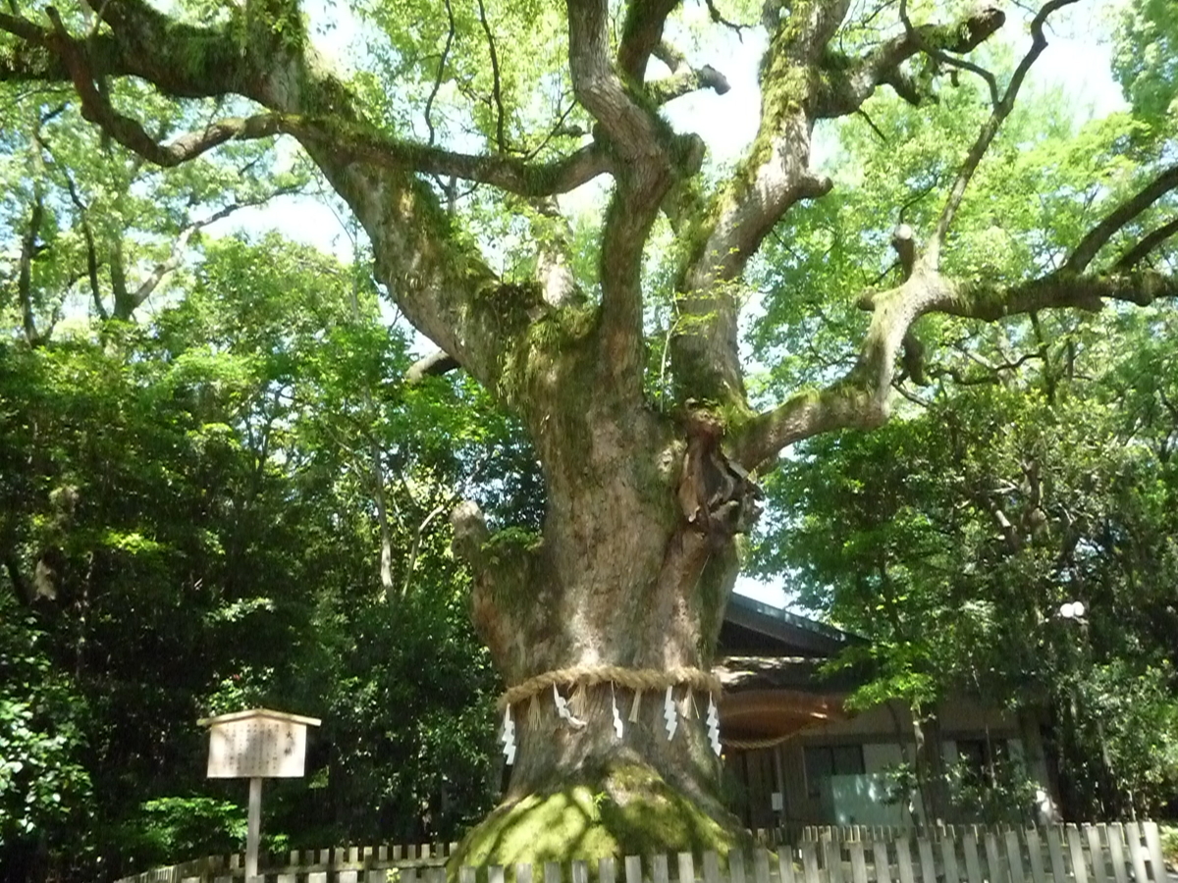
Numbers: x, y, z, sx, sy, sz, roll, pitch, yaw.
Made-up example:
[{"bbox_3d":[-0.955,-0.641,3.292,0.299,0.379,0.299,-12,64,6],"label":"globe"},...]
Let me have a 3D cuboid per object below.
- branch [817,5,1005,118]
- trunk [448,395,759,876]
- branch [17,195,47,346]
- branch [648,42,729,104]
[{"bbox_3d":[4.438,-5.235,14.049,2.400,1.450,1.000,-2,-18,0],"label":"branch"},{"bbox_3d":[0.157,1.981,11.289,3.150,4.900,2.800,-2,-18,0],"label":"trunk"},{"bbox_3d":[-12.512,-3.854,22.969,0.500,3.300,0.500,-2,-18,0],"label":"branch"},{"bbox_3d":[1.325,-4.852,13.440,1.050,0.750,0.550,-2,-18,0],"label":"branch"}]

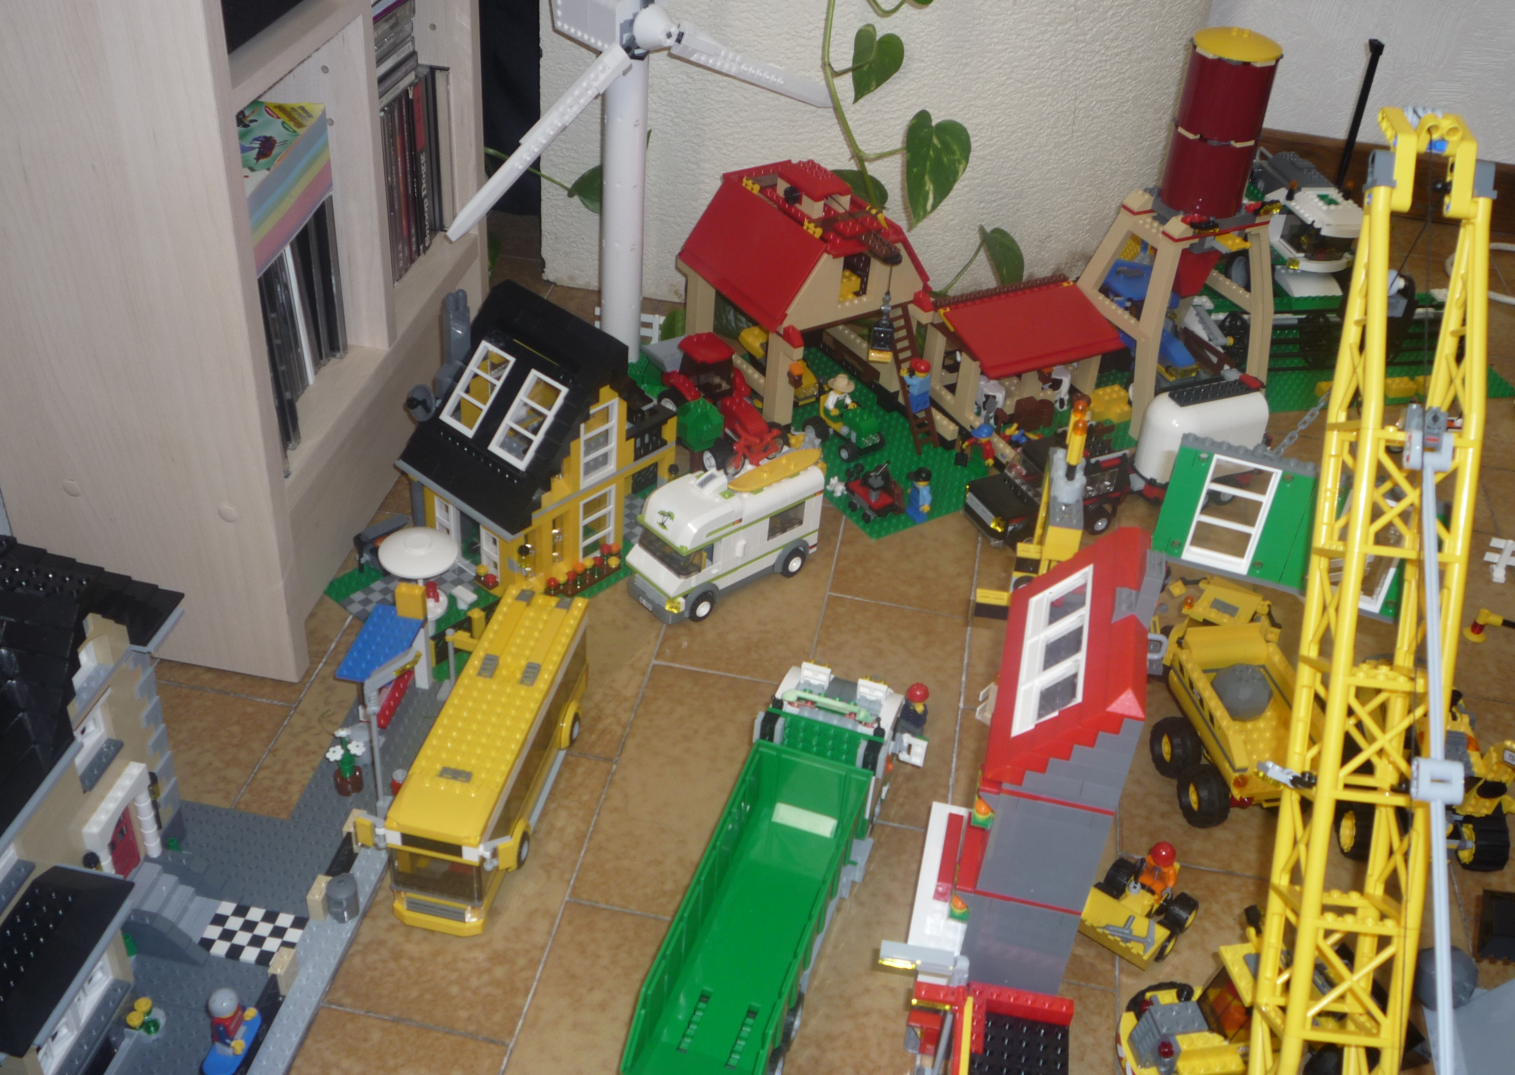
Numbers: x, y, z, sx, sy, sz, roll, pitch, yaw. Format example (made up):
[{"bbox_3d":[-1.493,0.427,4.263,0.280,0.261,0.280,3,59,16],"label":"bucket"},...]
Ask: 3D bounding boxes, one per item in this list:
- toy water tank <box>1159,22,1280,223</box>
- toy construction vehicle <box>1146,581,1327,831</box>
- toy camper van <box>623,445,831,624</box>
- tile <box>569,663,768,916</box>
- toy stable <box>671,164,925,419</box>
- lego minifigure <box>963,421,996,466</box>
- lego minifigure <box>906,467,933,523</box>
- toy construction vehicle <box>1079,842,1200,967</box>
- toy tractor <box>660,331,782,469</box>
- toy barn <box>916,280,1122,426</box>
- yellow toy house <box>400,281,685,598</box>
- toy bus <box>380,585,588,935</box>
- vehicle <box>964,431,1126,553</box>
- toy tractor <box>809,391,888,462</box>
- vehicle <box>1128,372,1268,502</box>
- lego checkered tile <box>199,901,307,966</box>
[{"bbox_3d":[0.344,-0.312,1.173,0.065,0.132,0.065,-15,42,-25],"label":"toy water tank"},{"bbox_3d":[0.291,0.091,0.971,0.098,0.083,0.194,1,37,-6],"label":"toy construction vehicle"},{"bbox_3d":[-0.019,-0.005,1.054,0.131,0.083,0.049,-25,47,-34],"label":"toy camper van"},{"bbox_3d":[-0.037,0.148,0.927,0.098,0.008,0.199,10,37,6],"label":"tile"},{"bbox_3d":[0.039,-0.206,1.254,0.138,0.165,0.137,-20,44,-30],"label":"toy stable"},{"bbox_3d":[0.170,-0.066,1.190,0.020,0.041,0.026,-4,38,-12],"label":"lego minifigure"},{"bbox_3d":[0.118,-0.033,1.143,0.016,0.042,0.025,-17,43,-27],"label":"lego minifigure"},{"bbox_3d":[0.208,0.192,0.853,0.053,0.050,0.057,29,43,28],"label":"toy construction vehicle"},{"bbox_3d":[-0.027,-0.105,1.193,0.057,0.077,0.100,-17,43,-27],"label":"toy tractor"},{"bbox_3d":[0.213,-0.139,1.251,0.130,0.097,0.088,-15,42,-25],"label":"toy barn"},{"bbox_3d":[-0.142,-0.072,1.046,0.125,0.184,0.166,31,44,30],"label":"yellow toy house"},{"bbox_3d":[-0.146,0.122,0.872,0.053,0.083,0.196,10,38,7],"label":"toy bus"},{"bbox_3d":[0.216,-0.033,1.143,0.119,0.055,0.056,-16,42,-26],"label":"vehicle"},{"bbox_3d":[0.070,-0.087,1.213,0.043,0.038,0.058,-26,47,-34],"label":"toy tractor"},{"bbox_3d":[0.331,-0.070,1.182,0.090,0.083,0.055,-13,41,-22],"label":"vehicle"},{"bbox_3d":[-0.260,0.206,0.814,0.048,0.003,0.032,9,37,5],"label":"lego checkered tile"}]

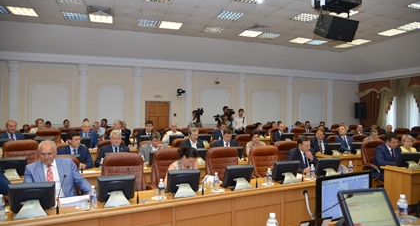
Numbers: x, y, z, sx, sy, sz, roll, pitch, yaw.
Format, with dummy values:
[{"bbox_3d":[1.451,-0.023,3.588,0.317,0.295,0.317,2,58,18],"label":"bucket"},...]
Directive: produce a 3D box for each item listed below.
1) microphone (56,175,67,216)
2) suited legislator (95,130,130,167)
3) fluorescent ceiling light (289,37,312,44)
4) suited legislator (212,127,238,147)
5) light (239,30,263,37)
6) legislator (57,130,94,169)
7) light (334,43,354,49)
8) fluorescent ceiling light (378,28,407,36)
[{"bbox_3d":[-1.283,0.700,2.420,0.070,0.315,0.110,0,0,-9],"label":"microphone"},{"bbox_3d":[-1.460,0.945,4.330,0.560,1.340,0.750,1,0,-25],"label":"suited legislator"},{"bbox_3d":[2.914,-2.340,8.975,0.600,0.080,0.600,0,0,-19],"label":"fluorescent ceiling light"},{"bbox_3d":[0.300,0.970,5.180,0.550,1.340,0.750,0,0,-14],"label":"suited legislator"},{"bbox_3d":[1.236,-2.354,8.389,0.600,0.090,0.600,0,0,-19],"label":"light"},{"bbox_3d":[-2.040,0.950,4.240,0.560,1.320,0.750,1,0,-28],"label":"legislator"},{"bbox_3d":[4.606,-2.306,9.552,0.600,0.080,0.600,0,0,-19],"label":"light"},{"bbox_3d":[5.134,-2.289,7.908,0.600,0.080,0.600,0,0,-19],"label":"fluorescent ceiling light"}]

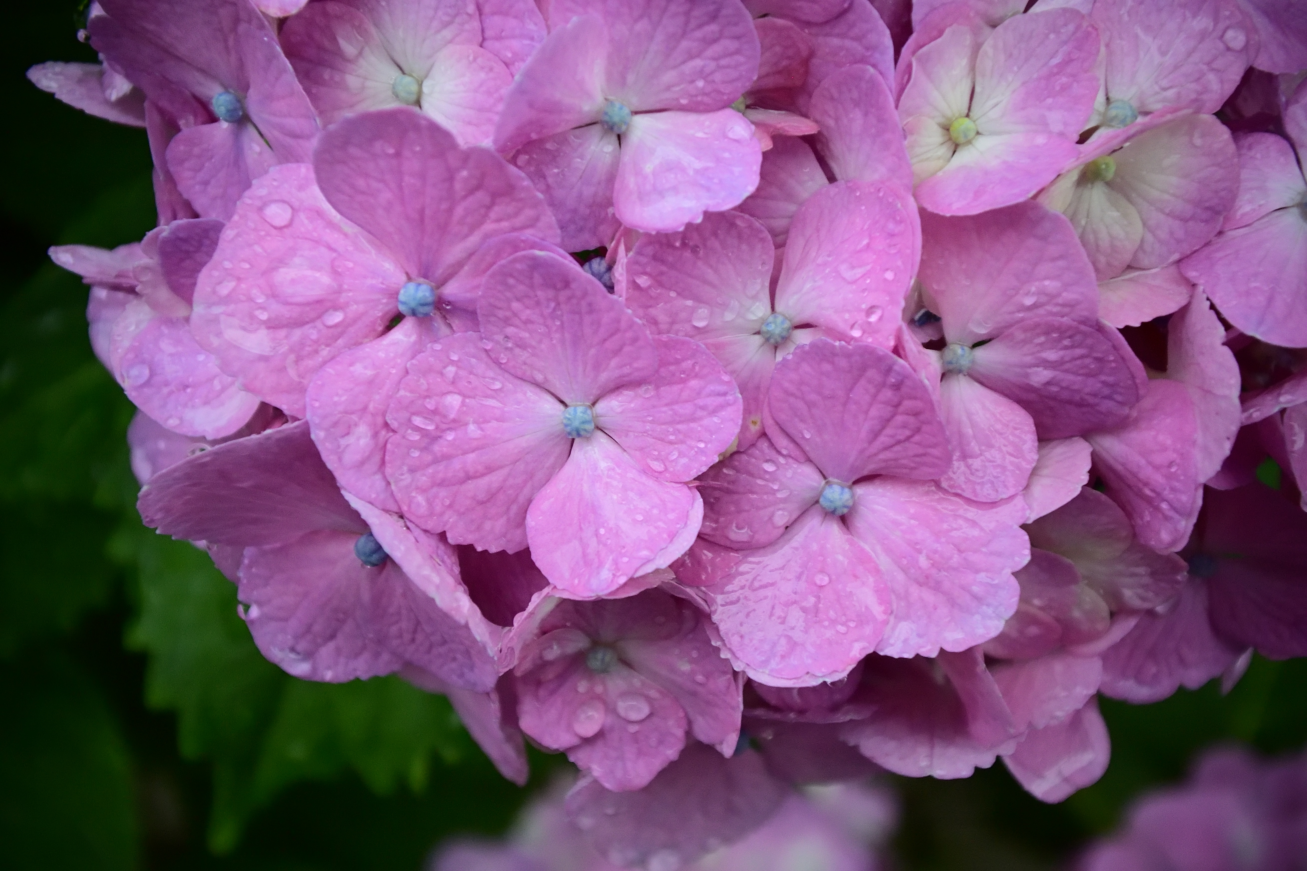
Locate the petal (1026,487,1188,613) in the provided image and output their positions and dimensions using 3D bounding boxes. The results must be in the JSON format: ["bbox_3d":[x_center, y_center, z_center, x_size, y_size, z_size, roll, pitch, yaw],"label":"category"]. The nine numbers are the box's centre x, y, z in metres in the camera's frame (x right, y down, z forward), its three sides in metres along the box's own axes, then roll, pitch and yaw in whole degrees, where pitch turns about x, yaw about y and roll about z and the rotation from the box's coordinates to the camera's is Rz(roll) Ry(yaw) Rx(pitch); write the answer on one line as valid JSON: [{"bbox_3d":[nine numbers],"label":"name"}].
[{"bbox_3d":[0.071,0.018,0.262,0.026,0.020,0.010,-5,7,-11],"label":"petal"}]

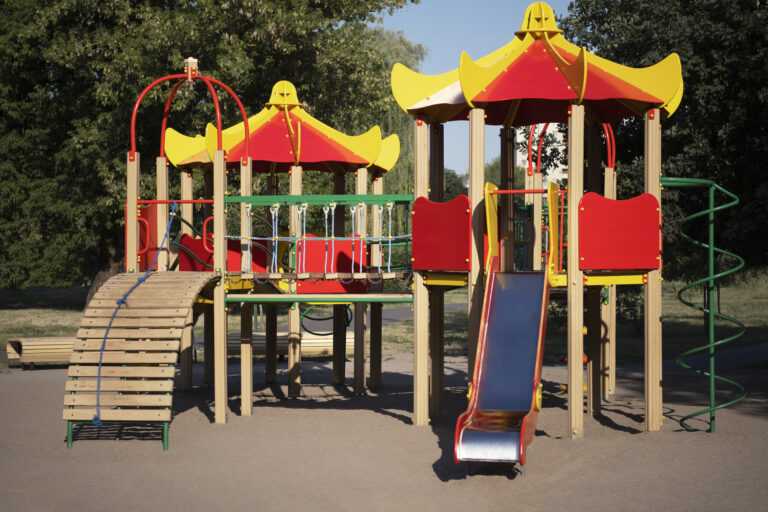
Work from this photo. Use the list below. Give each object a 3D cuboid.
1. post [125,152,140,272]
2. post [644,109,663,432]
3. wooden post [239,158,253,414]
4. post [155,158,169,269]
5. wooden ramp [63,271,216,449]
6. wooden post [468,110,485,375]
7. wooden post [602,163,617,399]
[{"bbox_3d":[-2.375,0.293,15.120,0.108,2.563,0.108,0,0,11],"label":"post"},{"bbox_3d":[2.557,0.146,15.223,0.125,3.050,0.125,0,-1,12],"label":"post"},{"bbox_3d":[-1.441,0.320,16.828,0.110,2.722,0.110,0,-1,11],"label":"wooden post"},{"bbox_3d":[-2.213,0.296,15.972,0.108,2.563,0.108,0,0,11],"label":"post"},{"bbox_3d":[-2.181,0.900,14.841,0.950,1.530,2.300,0,-1,7],"label":"wooden ramp"},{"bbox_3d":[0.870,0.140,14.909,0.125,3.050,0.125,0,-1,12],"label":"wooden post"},{"bbox_3d":[2.689,0.338,19.198,0.110,2.750,0.110,0,-1,12],"label":"wooden post"}]

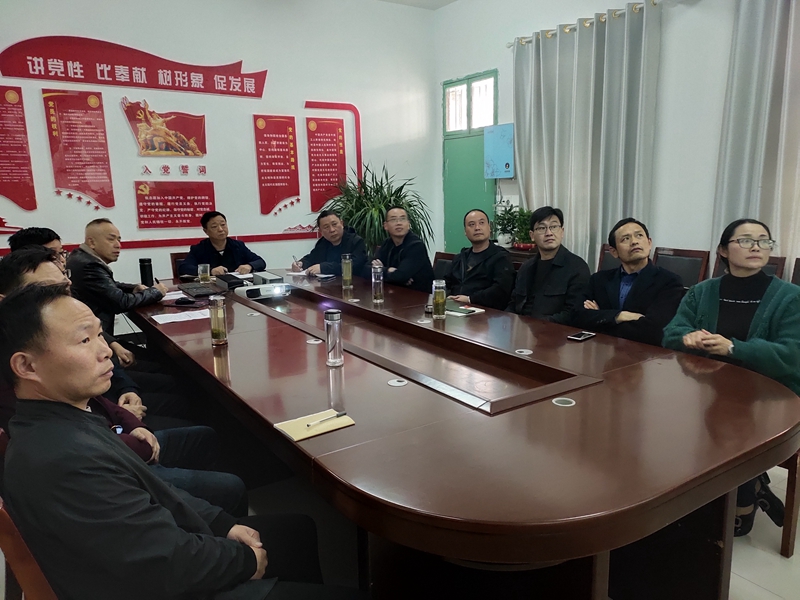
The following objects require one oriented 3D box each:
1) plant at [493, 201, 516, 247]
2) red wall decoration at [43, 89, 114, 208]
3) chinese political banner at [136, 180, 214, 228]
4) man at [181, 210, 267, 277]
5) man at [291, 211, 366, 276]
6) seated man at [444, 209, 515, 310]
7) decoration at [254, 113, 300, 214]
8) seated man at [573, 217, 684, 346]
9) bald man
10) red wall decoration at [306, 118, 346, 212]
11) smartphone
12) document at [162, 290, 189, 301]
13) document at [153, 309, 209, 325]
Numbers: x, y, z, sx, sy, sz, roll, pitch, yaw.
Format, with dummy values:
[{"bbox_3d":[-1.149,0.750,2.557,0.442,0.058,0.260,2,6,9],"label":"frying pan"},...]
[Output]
[{"bbox_3d":[1.051,-0.749,5.346,0.230,0.460,0.230,-1,10,0],"label":"plant"},{"bbox_3d":[-2.750,-1.291,4.566,0.436,0.954,0.020,-9,14,-35],"label":"red wall decoration"},{"bbox_3d":[-2.134,-0.909,5.093,0.710,0.438,0.020,-9,14,-35],"label":"chinese political banner"},{"bbox_3d":[-1.507,-0.103,4.589,0.640,1.301,0.740,-7,13,-28],"label":"man"},{"bbox_3d":[-0.579,-0.118,4.636,0.600,1.285,0.740,6,13,30],"label":"man"},{"bbox_3d":[0.488,0.073,3.358,0.700,1.290,0.530,-11,14,-42],"label":"seated man"},{"bbox_3d":[-1.224,-1.353,5.345,0.455,0.951,0.030,-7,12,-31],"label":"decoration"},{"bbox_3d":[1.043,0.261,2.576,0.720,1.299,0.540,-11,15,-42],"label":"seated man"},{"bbox_3d":[-1.644,0.164,3.139,0.700,1.290,0.530,-6,11,-26],"label":"bald man"},{"bbox_3d":[-0.764,-1.422,5.627,0.454,0.966,0.030,-7,12,-31],"label":"red wall decoration"},{"bbox_3d":[0.865,0.169,2.520,0.073,0.008,0.150,10,16,44],"label":"smartphone"},{"bbox_3d":[-1.500,-0.031,3.481,0.220,0.010,0.280,-7,12,-31],"label":"document"},{"bbox_3d":[-1.241,0.091,3.072,0.315,0.006,0.247,-9,14,-35],"label":"document"}]

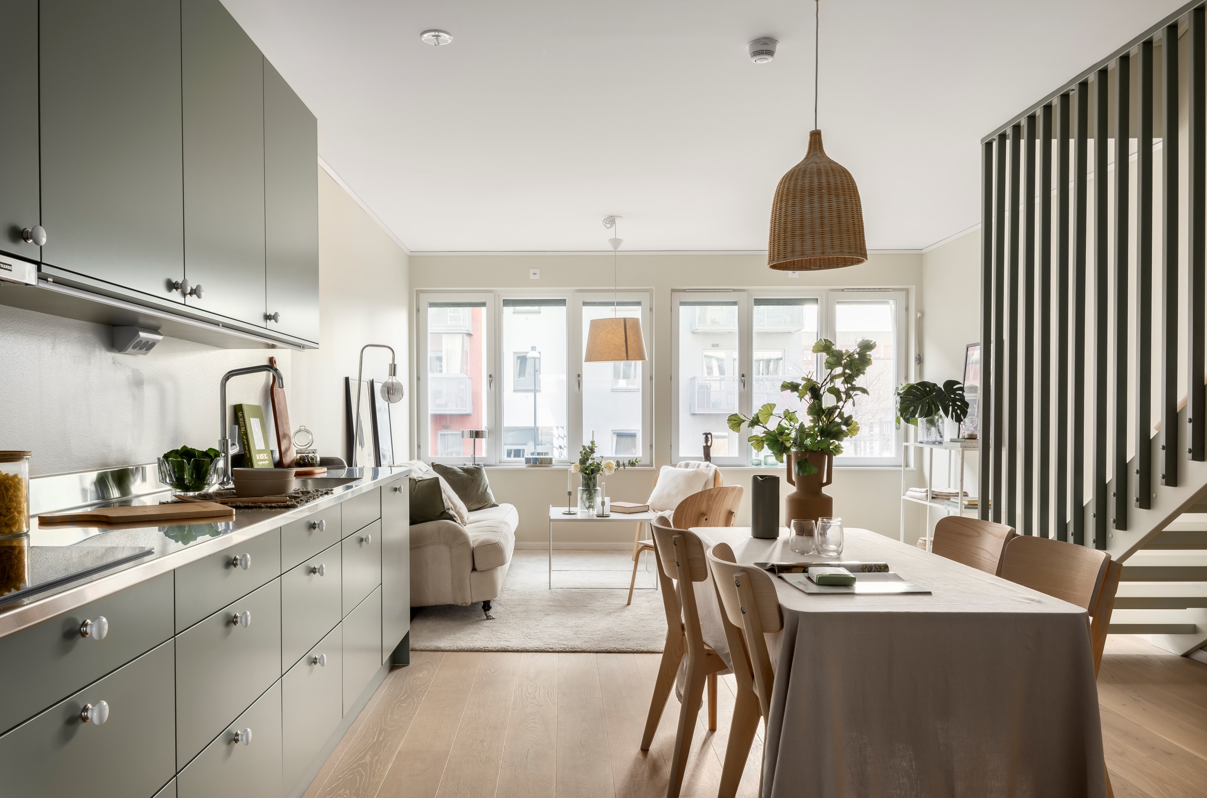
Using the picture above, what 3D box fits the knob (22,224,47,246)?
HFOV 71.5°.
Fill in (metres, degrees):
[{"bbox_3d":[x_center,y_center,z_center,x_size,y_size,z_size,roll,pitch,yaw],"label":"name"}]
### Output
[{"bbox_3d":[-1.033,-0.297,1.520,0.033,0.037,0.037,0,-1,-3],"label":"knob"}]

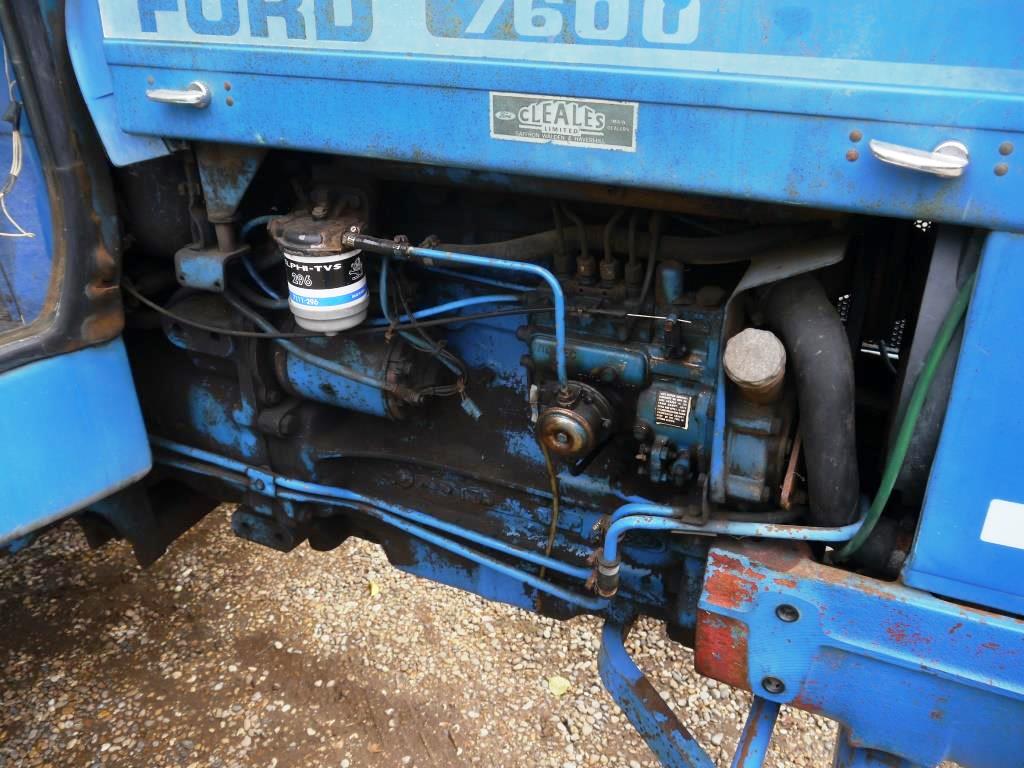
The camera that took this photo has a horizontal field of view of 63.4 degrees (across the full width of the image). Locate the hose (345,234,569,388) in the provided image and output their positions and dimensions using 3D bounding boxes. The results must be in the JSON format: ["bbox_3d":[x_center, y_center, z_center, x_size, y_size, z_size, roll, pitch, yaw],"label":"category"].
[{"bbox_3d":[-0.062,-0.079,0.889,0.263,0.144,0.032,10,30,20],"label":"hose"}]

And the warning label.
[{"bbox_3d":[0.168,0.028,0.864,0.037,0.040,0.002,10,30,20],"label":"warning label"}]

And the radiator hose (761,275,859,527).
[{"bbox_3d":[0.346,0.029,0.967,0.160,0.315,0.085,10,30,20],"label":"radiator hose"}]

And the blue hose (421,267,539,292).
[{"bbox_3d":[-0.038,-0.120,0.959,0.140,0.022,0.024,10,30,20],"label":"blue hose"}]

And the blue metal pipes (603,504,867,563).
[{"bbox_3d":[0.230,0.157,0.872,0.248,0.090,0.080,10,30,20],"label":"blue metal pipes"}]

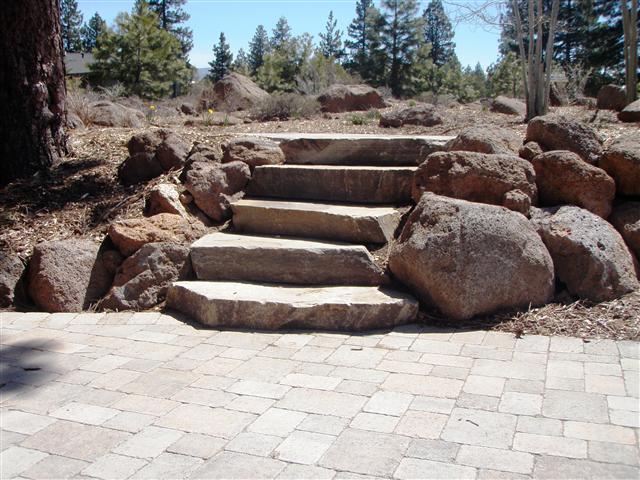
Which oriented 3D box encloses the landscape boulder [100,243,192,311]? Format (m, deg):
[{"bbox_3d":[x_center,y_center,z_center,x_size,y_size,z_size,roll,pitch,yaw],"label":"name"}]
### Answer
[{"bbox_3d":[-1.000,0.202,4.050,0.507,0.352,0.400,-2,8,-14],"label":"landscape boulder"}]

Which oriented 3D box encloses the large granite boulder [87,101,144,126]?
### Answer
[{"bbox_3d":[-2.694,-1.661,9.300,0.741,0.371,0.600,-2,8,-16],"label":"large granite boulder"}]

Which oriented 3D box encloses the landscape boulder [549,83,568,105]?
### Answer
[{"bbox_3d":[4.376,-2.692,13.000,0.518,0.444,0.500,3,8,18],"label":"landscape boulder"}]

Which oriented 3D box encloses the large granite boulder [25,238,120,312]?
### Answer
[{"bbox_3d":[-1.421,0.193,4.050,0.496,0.380,0.420,-2,8,-19],"label":"large granite boulder"}]

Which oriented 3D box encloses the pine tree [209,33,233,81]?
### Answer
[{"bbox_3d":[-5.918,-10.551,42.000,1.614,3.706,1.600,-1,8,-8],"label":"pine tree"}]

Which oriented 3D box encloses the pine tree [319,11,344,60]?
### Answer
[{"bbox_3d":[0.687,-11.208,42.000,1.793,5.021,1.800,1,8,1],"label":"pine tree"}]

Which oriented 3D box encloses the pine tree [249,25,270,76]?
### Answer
[{"bbox_3d":[-3.875,-11.561,45.000,1.665,4.483,1.700,0,8,-5],"label":"pine tree"}]

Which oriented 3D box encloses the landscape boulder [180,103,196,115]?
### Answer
[{"bbox_3d":[-2.340,-2.340,12.500,0.285,0.213,0.240,-1,8,-10],"label":"landscape boulder"}]

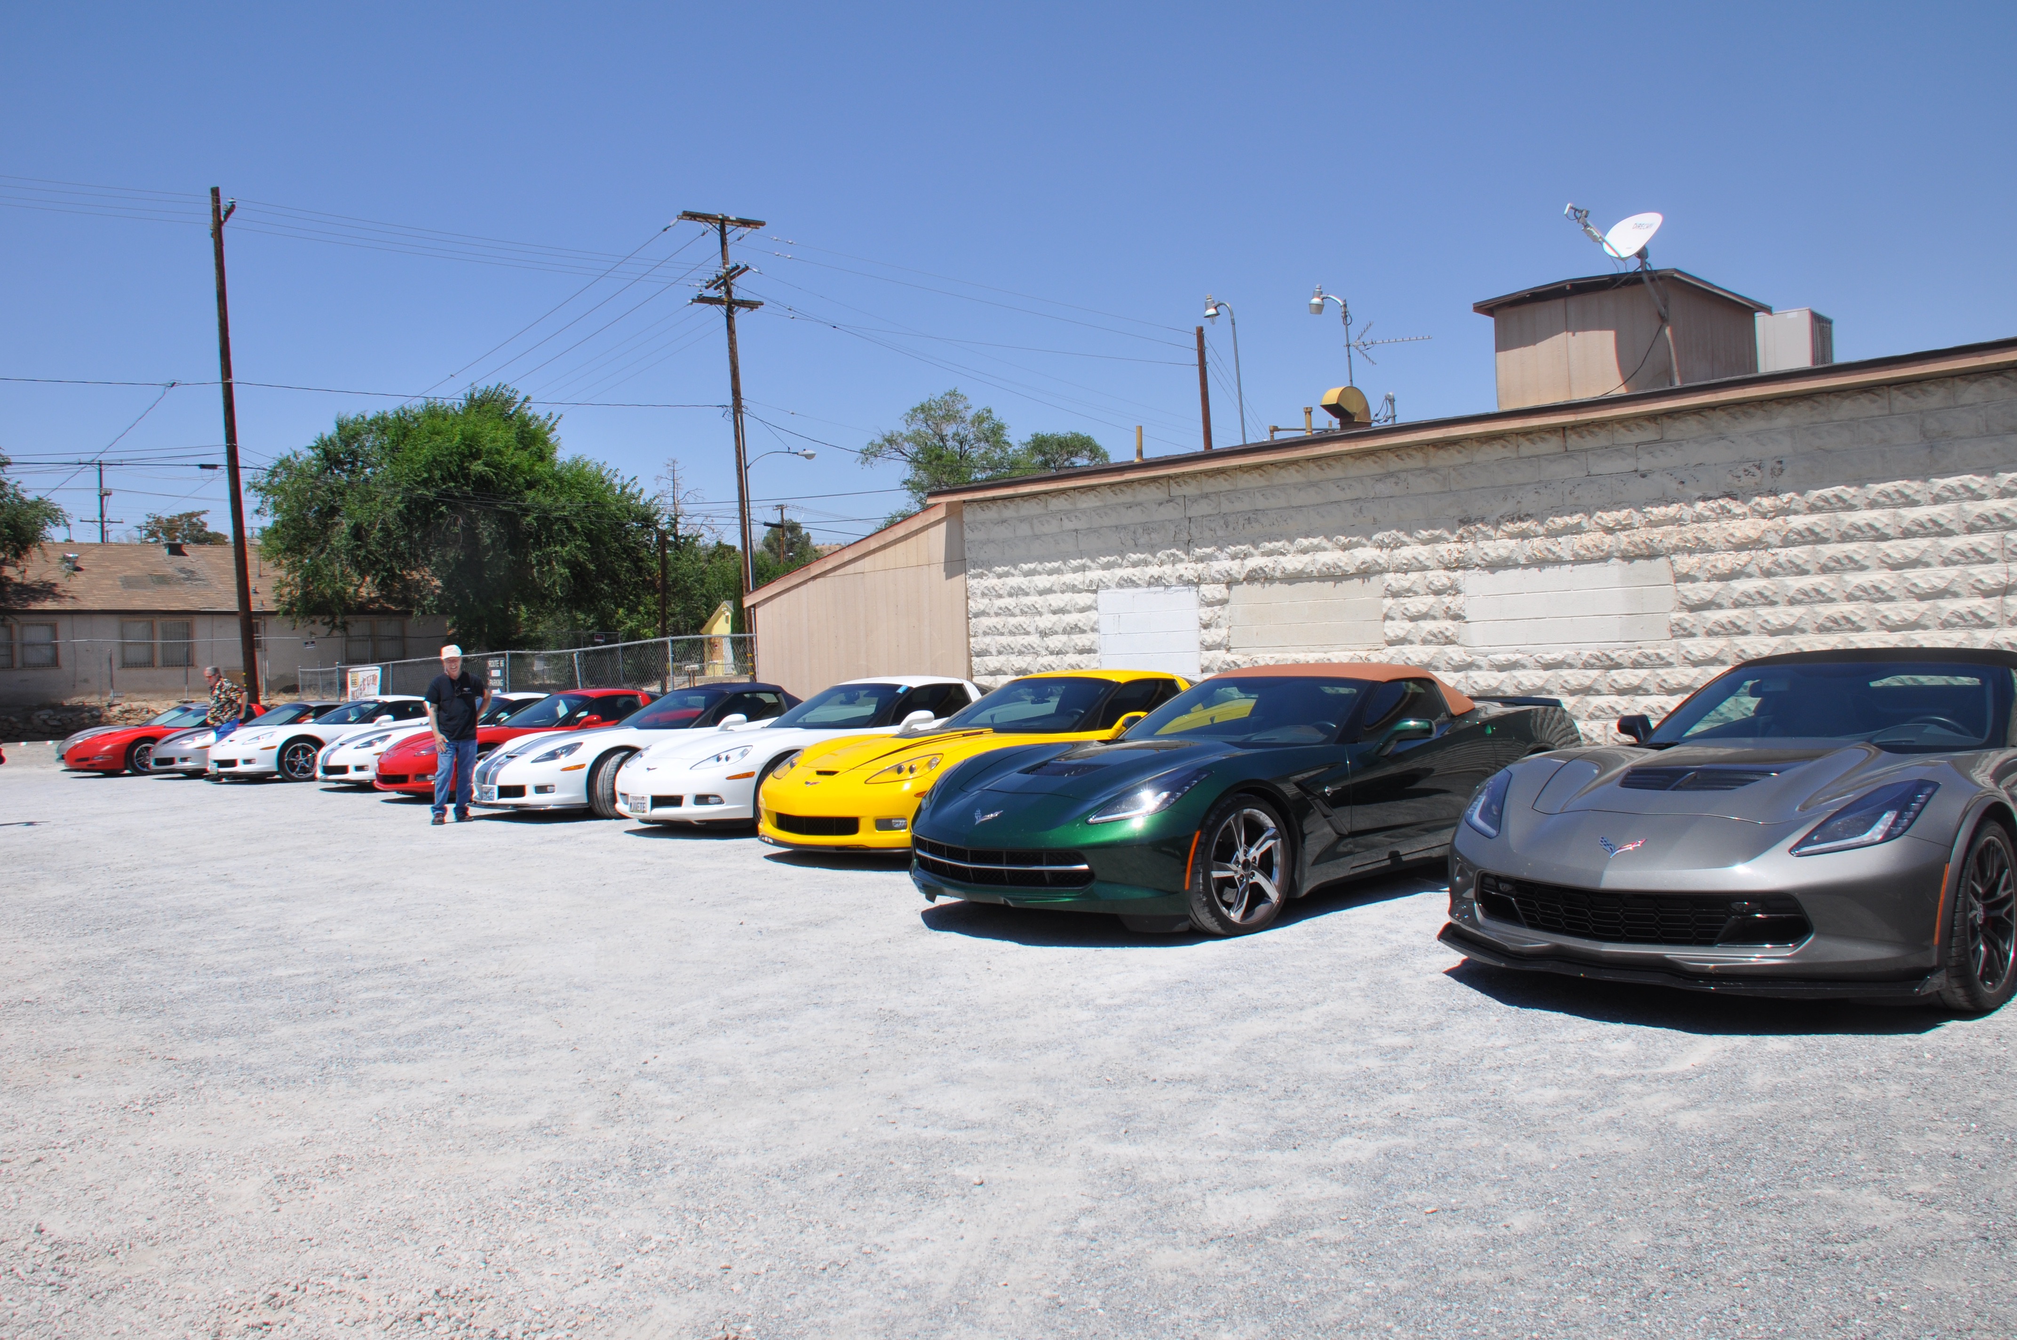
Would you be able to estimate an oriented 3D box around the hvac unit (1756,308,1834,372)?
[{"bbox_3d":[10.212,-4.092,20.038,1.100,1.050,0.950,-2,1,44],"label":"hvac unit"}]

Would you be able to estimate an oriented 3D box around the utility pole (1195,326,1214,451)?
[{"bbox_3d":[5.371,-4.032,40.000,0.270,10.102,0.270,-3,0,8],"label":"utility pole"}]

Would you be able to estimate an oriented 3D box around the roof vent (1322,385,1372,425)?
[{"bbox_3d":[3.214,-2.501,14.400,0.420,0.420,0.330,-2,0,-33],"label":"roof vent"}]

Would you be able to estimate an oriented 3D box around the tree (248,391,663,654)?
[{"bbox_3d":[-14.539,-3.317,40.000,9.800,7.700,8.800,-3,1,-16],"label":"tree"}]

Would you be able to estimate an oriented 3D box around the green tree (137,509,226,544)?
[{"bbox_3d":[-35.987,-2.199,66.007,5.500,9.583,5.000,-2,0,-29],"label":"green tree"}]

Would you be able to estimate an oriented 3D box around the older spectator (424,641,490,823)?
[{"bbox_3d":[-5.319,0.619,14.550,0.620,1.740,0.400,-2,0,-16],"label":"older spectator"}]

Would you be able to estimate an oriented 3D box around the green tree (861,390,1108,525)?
[{"bbox_3d":[-0.963,-3.539,45.007,7.800,9.592,7.000,-2,0,-1],"label":"green tree"}]

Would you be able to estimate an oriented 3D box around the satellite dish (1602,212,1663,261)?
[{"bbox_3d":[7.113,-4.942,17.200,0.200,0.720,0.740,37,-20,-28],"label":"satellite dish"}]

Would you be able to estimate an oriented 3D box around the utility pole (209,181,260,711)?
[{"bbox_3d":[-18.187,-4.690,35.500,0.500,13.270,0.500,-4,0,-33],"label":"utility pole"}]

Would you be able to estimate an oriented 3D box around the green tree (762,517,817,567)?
[{"bbox_3d":[-11.736,-3.360,82.007,4.800,9.964,4.800,-2,0,-8],"label":"green tree"}]

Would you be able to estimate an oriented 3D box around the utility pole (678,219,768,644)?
[{"bbox_3d":[-7.661,-5.750,43.000,2.600,14.544,2.200,-4,0,-32],"label":"utility pole"}]

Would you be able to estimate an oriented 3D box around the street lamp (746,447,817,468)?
[{"bbox_3d":[-6.758,-6.313,45.000,2.200,0.620,0.300,-3,1,-36],"label":"street lamp"}]

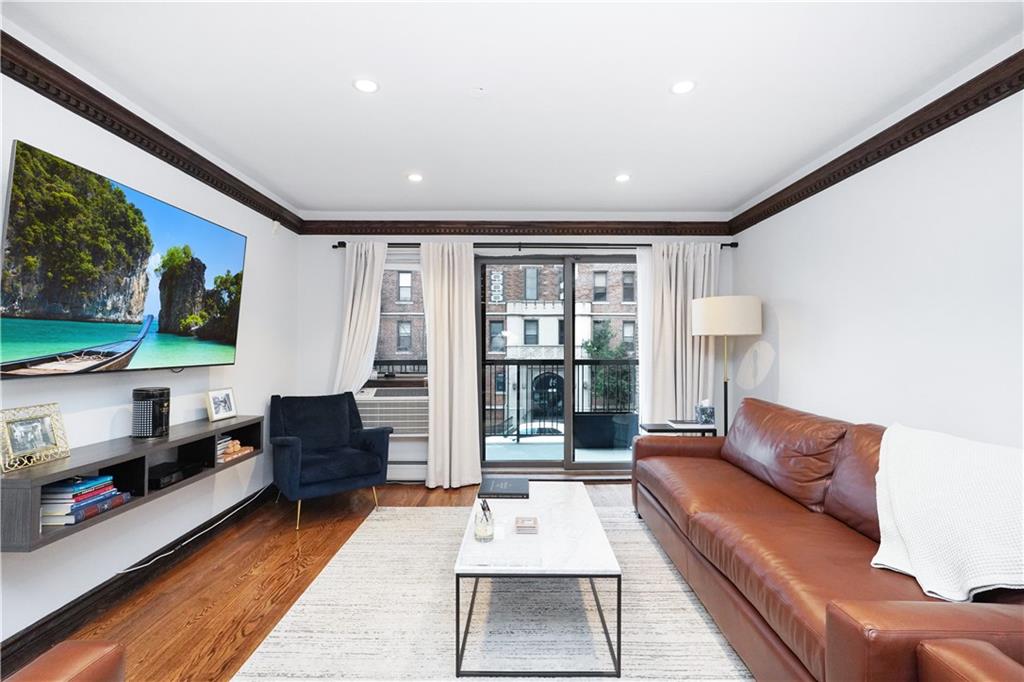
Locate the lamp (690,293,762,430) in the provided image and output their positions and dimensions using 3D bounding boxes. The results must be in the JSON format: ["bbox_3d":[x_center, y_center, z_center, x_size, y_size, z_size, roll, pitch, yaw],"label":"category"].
[{"bbox_3d":[1.698,0.481,3.594,0.490,1.620,0.490,0,-1,0],"label":"lamp"}]

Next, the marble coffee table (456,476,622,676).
[{"bbox_3d":[0.116,1.073,2.270,0.625,0.400,1.120,0,-1,2],"label":"marble coffee table"}]

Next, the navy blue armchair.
[{"bbox_3d":[-1.444,0.861,3.552,0.760,0.860,0.720,1,-1,-38],"label":"navy blue armchair"}]

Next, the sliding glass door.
[{"bbox_3d":[0.496,0.197,4.198,1.664,1.987,0.100,0,-1,0],"label":"sliding glass door"}]

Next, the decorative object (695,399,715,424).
[{"bbox_3d":[1.530,0.562,3.607,0.115,0.190,0.115,0,-1,0],"label":"decorative object"}]

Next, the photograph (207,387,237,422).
[{"bbox_3d":[-1.790,0.390,2.795,0.030,0.195,0.200,-11,-2,7],"label":"photograph"}]

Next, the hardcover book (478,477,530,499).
[{"bbox_3d":[-0.043,0.866,2.678,0.278,0.030,0.300,0,-1,0],"label":"hardcover book"}]

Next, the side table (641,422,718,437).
[{"bbox_3d":[1.339,0.994,3.674,0.542,0.598,0.214,0,-1,0],"label":"side table"}]

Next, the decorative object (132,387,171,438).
[{"bbox_3d":[-1.809,0.359,2.287,0.146,0.237,0.146,0,-1,0],"label":"decorative object"}]

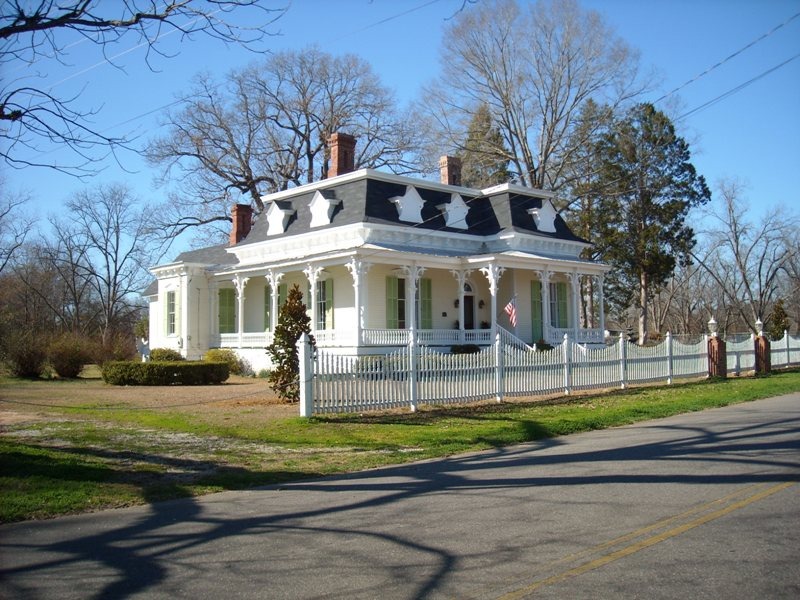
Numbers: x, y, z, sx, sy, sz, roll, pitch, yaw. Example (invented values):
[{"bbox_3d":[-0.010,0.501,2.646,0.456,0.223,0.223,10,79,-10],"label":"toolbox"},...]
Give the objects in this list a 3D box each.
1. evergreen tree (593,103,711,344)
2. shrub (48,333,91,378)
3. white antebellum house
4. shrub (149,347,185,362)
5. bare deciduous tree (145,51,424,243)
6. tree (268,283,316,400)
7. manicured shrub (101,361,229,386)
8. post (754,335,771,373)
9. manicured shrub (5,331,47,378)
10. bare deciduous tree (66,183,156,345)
[{"bbox_3d":[17.411,-5.296,56.000,8.000,16.700,7.800,0,-4,0],"label":"evergreen tree"},{"bbox_3d":[-11.406,1.938,28.000,1.550,1.500,1.500,0,-4,0],"label":"shrub"},{"bbox_3d":[-1.659,-1.985,40.373,16.600,10.700,17.400,3,-5,-42],"label":"white antebellum house"},{"bbox_3d":[-9.959,2.495,34.500,1.550,0.980,1.400,3,-5,-42],"label":"shrub"},{"bbox_3d":[-7.996,-6.611,56.000,19.000,22.000,18.000,0,-4,0],"label":"bare deciduous tree"},{"bbox_3d":[-1.891,0.758,14.100,0.880,2.060,0.860,0,-4,0],"label":"tree"},{"bbox_3d":[-6.378,1.994,22.350,2.200,0.620,3.500,3,-5,-42],"label":"manicured shrub"},{"bbox_3d":[11.024,1.673,24.600,0.410,1.220,0.410,-4,-5,42],"label":"post"},{"bbox_3d":[-12.929,1.921,28.000,1.550,1.580,1.500,0,-4,0],"label":"manicured shrub"},{"bbox_3d":[-24.253,-2.564,68.000,7.600,14.800,7.400,0,-4,0],"label":"bare deciduous tree"}]

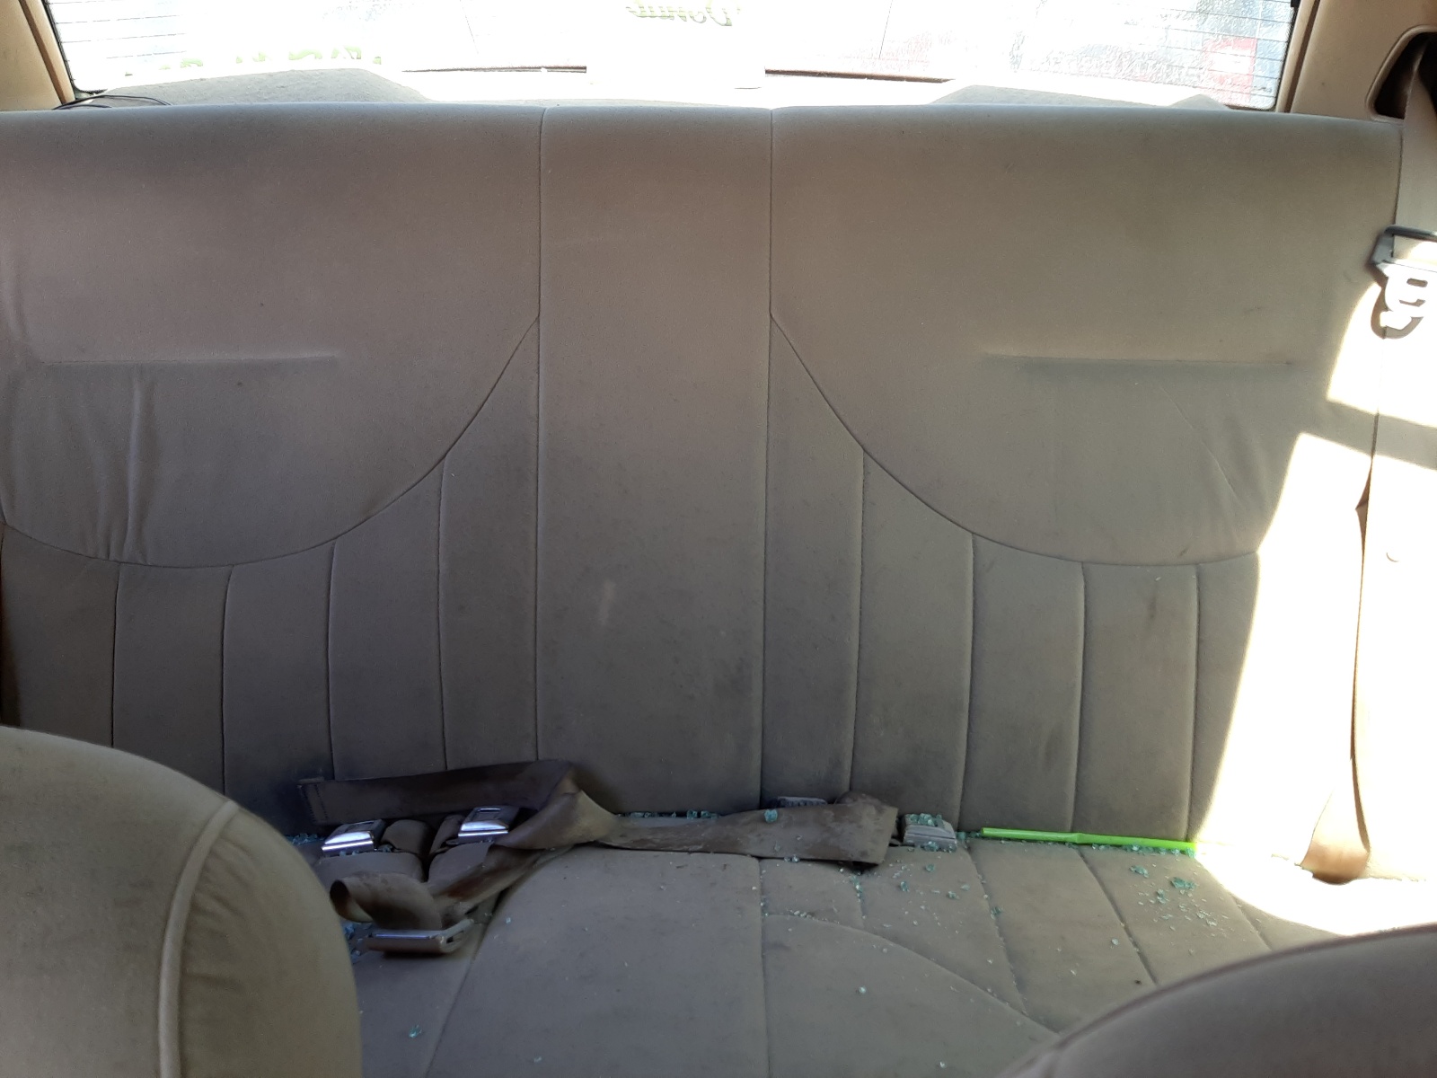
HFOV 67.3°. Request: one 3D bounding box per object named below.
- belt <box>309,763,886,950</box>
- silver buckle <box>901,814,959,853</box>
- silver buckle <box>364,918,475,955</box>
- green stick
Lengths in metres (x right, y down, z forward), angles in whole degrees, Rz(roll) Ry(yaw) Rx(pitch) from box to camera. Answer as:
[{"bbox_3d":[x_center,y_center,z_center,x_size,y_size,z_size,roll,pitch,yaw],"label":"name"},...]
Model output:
[{"bbox_3d":[-0.110,0.266,0.910,0.530,0.080,0.160,1,25,1],"label":"belt"},{"bbox_3d":[0.187,0.259,0.950,0.049,0.018,0.050,6,12,1],"label":"silver buckle"},{"bbox_3d":[-0.240,0.317,0.860,0.076,0.016,0.038,1,15,4],"label":"silver buckle"},{"bbox_3d":[0.328,0.267,0.957,0.186,0.009,0.009,3,25,2],"label":"green stick"}]

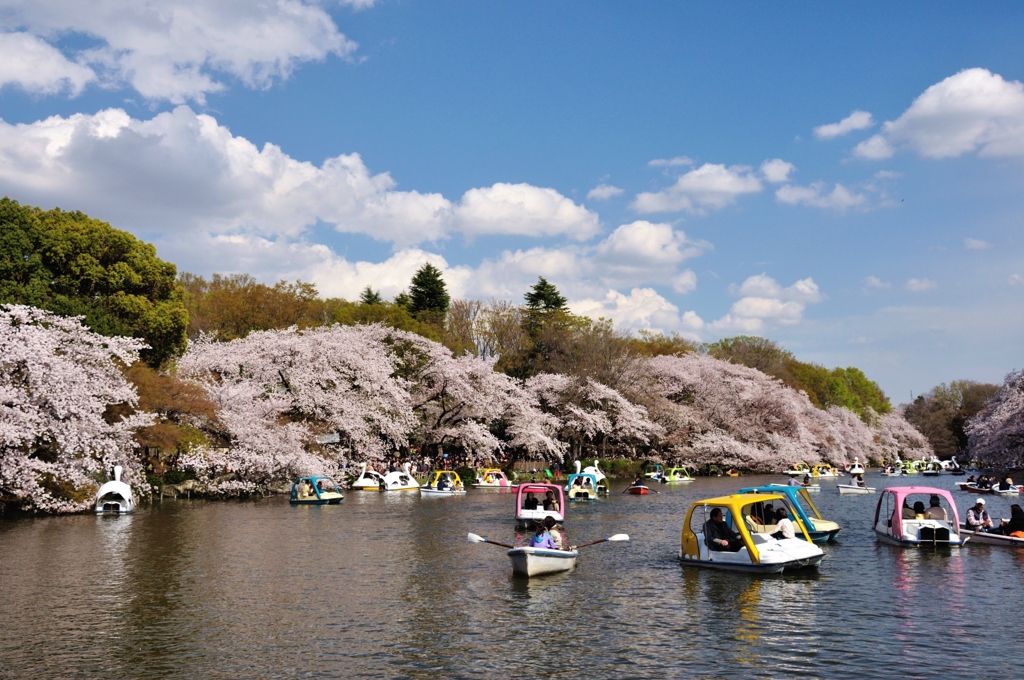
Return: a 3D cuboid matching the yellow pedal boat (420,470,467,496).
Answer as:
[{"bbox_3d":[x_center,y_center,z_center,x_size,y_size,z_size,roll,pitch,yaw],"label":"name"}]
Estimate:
[{"bbox_3d":[-4.982,10.295,80.000,2.650,1.400,1.500,3,-7,-32],"label":"yellow pedal boat"}]

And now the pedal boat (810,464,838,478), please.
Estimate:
[{"bbox_3d":[33.748,14.351,120.119,2.650,1.430,1.470,1,-6,-12],"label":"pedal boat"}]

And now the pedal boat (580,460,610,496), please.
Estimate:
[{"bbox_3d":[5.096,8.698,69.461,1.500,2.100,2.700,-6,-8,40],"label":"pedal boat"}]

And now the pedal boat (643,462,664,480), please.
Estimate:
[{"bbox_3d":[15.078,14.406,119.125,1.470,1.430,2.650,-4,-7,32],"label":"pedal boat"}]

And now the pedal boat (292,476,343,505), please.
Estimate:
[{"bbox_3d":[-10.709,8.305,61.000,2.650,1.400,1.500,-4,-7,29],"label":"pedal boat"}]

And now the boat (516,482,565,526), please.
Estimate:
[{"bbox_3d":[0.930,5.480,36.784,1.470,1.430,2.650,0,-6,-4],"label":"boat"}]

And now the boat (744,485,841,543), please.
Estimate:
[{"bbox_3d":[7.280,4.647,29.720,2.650,1.430,1.470,-4,-7,26],"label":"boat"}]

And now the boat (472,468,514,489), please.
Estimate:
[{"bbox_3d":[-1.509,11.124,88.000,2.650,1.400,1.500,-2,-6,11],"label":"boat"}]

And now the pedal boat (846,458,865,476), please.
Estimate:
[{"bbox_3d":[38.046,14.068,122.000,1.500,2.100,2.700,-3,-6,19],"label":"pedal boat"}]

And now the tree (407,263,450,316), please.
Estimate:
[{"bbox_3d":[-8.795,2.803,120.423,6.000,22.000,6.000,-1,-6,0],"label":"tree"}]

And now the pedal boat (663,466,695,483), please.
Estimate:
[{"bbox_3d":[15.790,12.870,105.208,2.650,1.430,1.470,0,-6,-8],"label":"pedal boat"}]

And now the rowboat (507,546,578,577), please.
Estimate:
[{"bbox_3d":[0.650,4.544,23.000,1.330,0.550,3.200,-2,-6,12],"label":"rowboat"}]

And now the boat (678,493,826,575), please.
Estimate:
[{"bbox_3d":[4.848,3.878,22.524,1.470,1.430,2.650,4,-8,-37],"label":"boat"}]

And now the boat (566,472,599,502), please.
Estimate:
[{"bbox_3d":[3.845,8.055,60.000,1.500,1.420,2.650,-1,-6,5],"label":"boat"}]

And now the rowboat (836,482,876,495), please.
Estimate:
[{"bbox_3d":[20.864,9.090,67.000,3.200,0.550,1.300,3,-7,-30],"label":"rowboat"}]

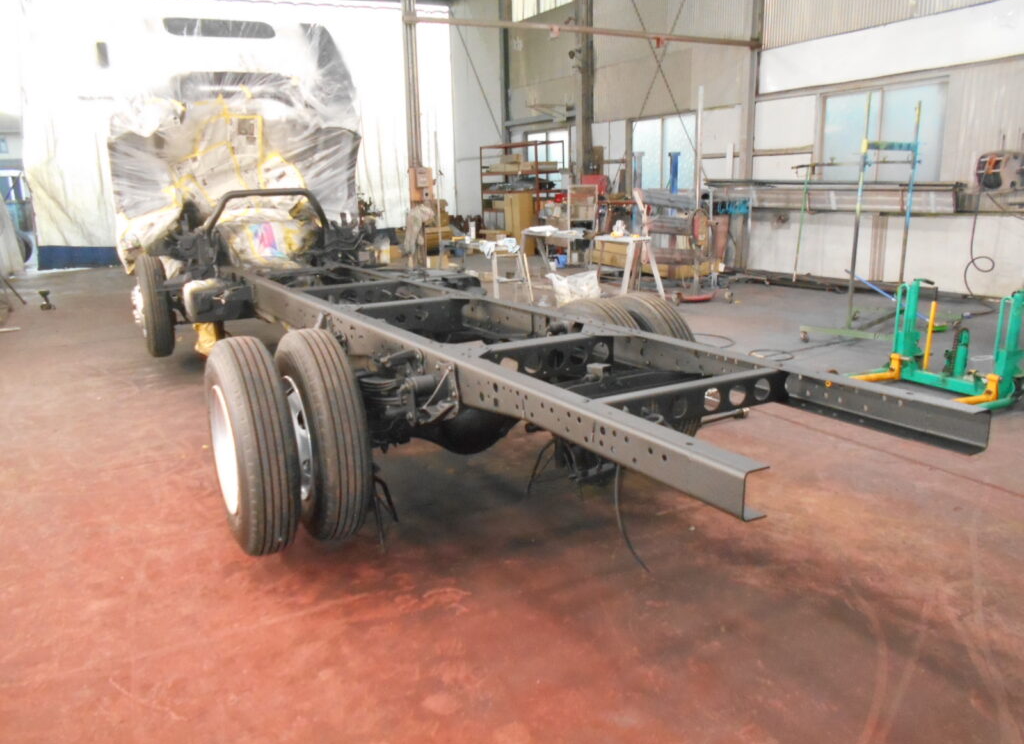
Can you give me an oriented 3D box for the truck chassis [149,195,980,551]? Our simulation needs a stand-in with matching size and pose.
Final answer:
[{"bbox_3d":[-0.903,-0.407,4.702,2.250,1.356,7.000,-8,15,-29],"label":"truck chassis"}]

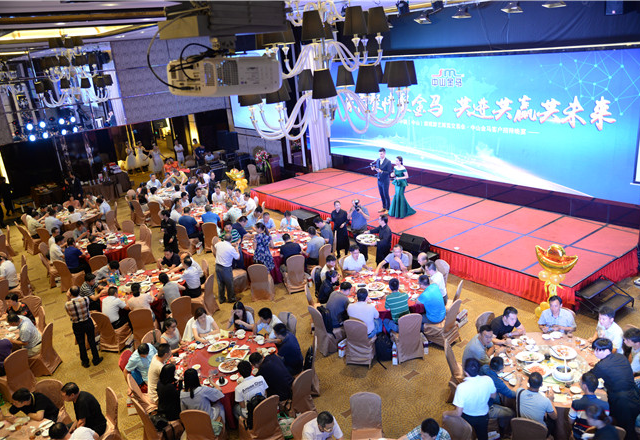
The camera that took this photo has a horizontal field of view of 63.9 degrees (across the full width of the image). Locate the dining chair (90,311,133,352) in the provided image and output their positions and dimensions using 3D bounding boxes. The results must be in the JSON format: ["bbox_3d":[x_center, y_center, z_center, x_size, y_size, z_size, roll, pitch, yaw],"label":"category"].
[{"bbox_3d":[-4.277,2.164,10.564,0.460,0.950,0.600,-1,19,13],"label":"dining chair"}]

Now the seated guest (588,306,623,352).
[{"bbox_3d":[4.501,2.012,8.205,0.750,1.260,0.500,-19,23,-36],"label":"seated guest"}]

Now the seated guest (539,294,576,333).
[{"bbox_3d":[3.887,1.902,8.582,0.620,1.290,0.800,5,21,29],"label":"seated guest"}]

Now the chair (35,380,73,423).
[{"bbox_3d":[-4.160,3.009,7.765,0.490,0.950,0.580,0,19,15],"label":"chair"}]

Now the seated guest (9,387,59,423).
[{"bbox_3d":[-4.222,3.035,7.743,0.600,1.120,0.780,8,22,35],"label":"seated guest"}]

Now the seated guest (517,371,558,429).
[{"bbox_3d":[2.901,2.553,6.928,0.560,1.280,0.800,6,21,30],"label":"seated guest"}]

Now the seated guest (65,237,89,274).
[{"bbox_3d":[-6.356,1.105,13.508,0.520,1.280,0.780,13,26,43],"label":"seated guest"}]

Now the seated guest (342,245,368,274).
[{"bbox_3d":[0.847,1.158,11.384,0.580,1.270,0.750,-12,20,-19],"label":"seated guest"}]

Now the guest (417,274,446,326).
[{"bbox_3d":[1.954,1.666,9.635,0.800,1.230,0.550,11,25,40],"label":"guest"}]

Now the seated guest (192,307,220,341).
[{"bbox_3d":[-2.088,2.212,9.473,0.500,1.220,0.750,-9,19,-12],"label":"seated guest"}]

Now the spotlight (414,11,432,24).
[{"bbox_3d":[2.621,-5.129,13.000,0.310,0.320,0.380,6,8,-39],"label":"spotlight"}]

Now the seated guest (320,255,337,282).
[{"bbox_3d":[0.250,1.371,10.949,0.750,1.250,0.520,7,22,32],"label":"seated guest"}]

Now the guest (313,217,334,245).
[{"bbox_3d":[0.080,0.597,13.263,0.770,1.270,0.520,-4,19,4],"label":"guest"}]

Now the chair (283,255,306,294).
[{"bbox_3d":[-0.668,1.210,12.525,0.460,0.950,0.570,-10,19,-15],"label":"chair"}]

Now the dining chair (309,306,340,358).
[{"bbox_3d":[0.190,2.009,9.808,0.600,0.950,0.460,-17,22,-31],"label":"dining chair"}]

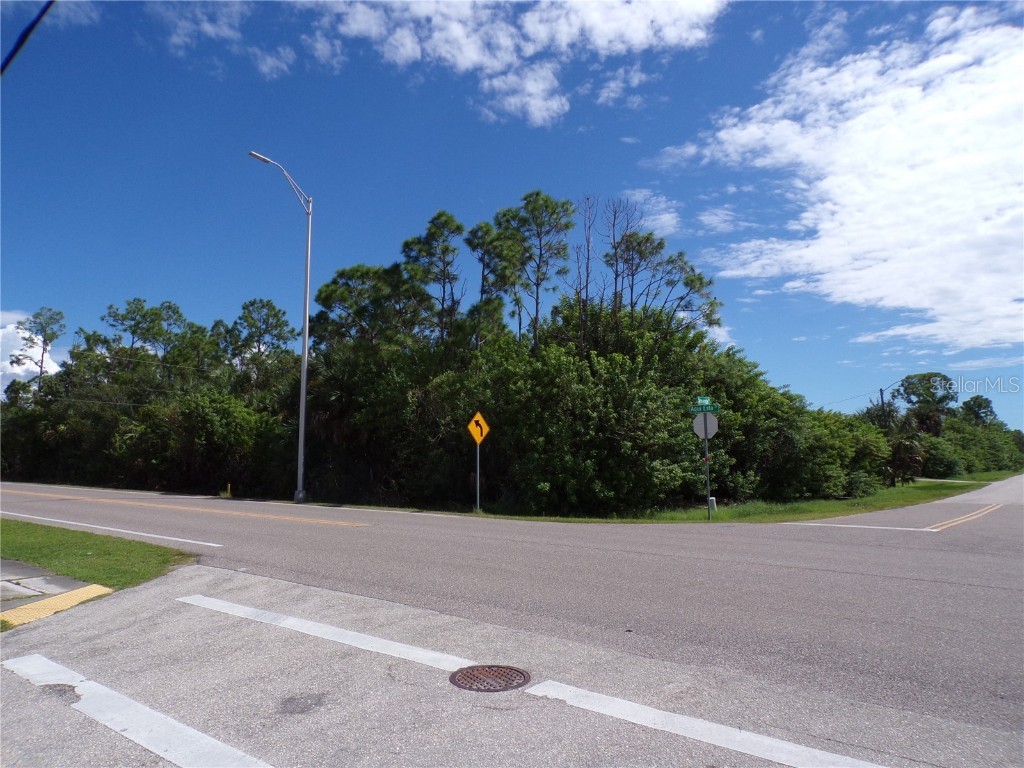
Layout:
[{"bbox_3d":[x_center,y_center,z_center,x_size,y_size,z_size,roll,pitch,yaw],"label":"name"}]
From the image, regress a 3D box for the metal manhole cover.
[{"bbox_3d":[-0.169,2.264,5.462,0.640,0.040,0.640,0,-6,0],"label":"metal manhole cover"}]

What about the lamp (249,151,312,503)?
[{"bbox_3d":[-9.163,-2.154,27.868,0.420,13.450,2.930,-5,-8,39],"label":"lamp"}]

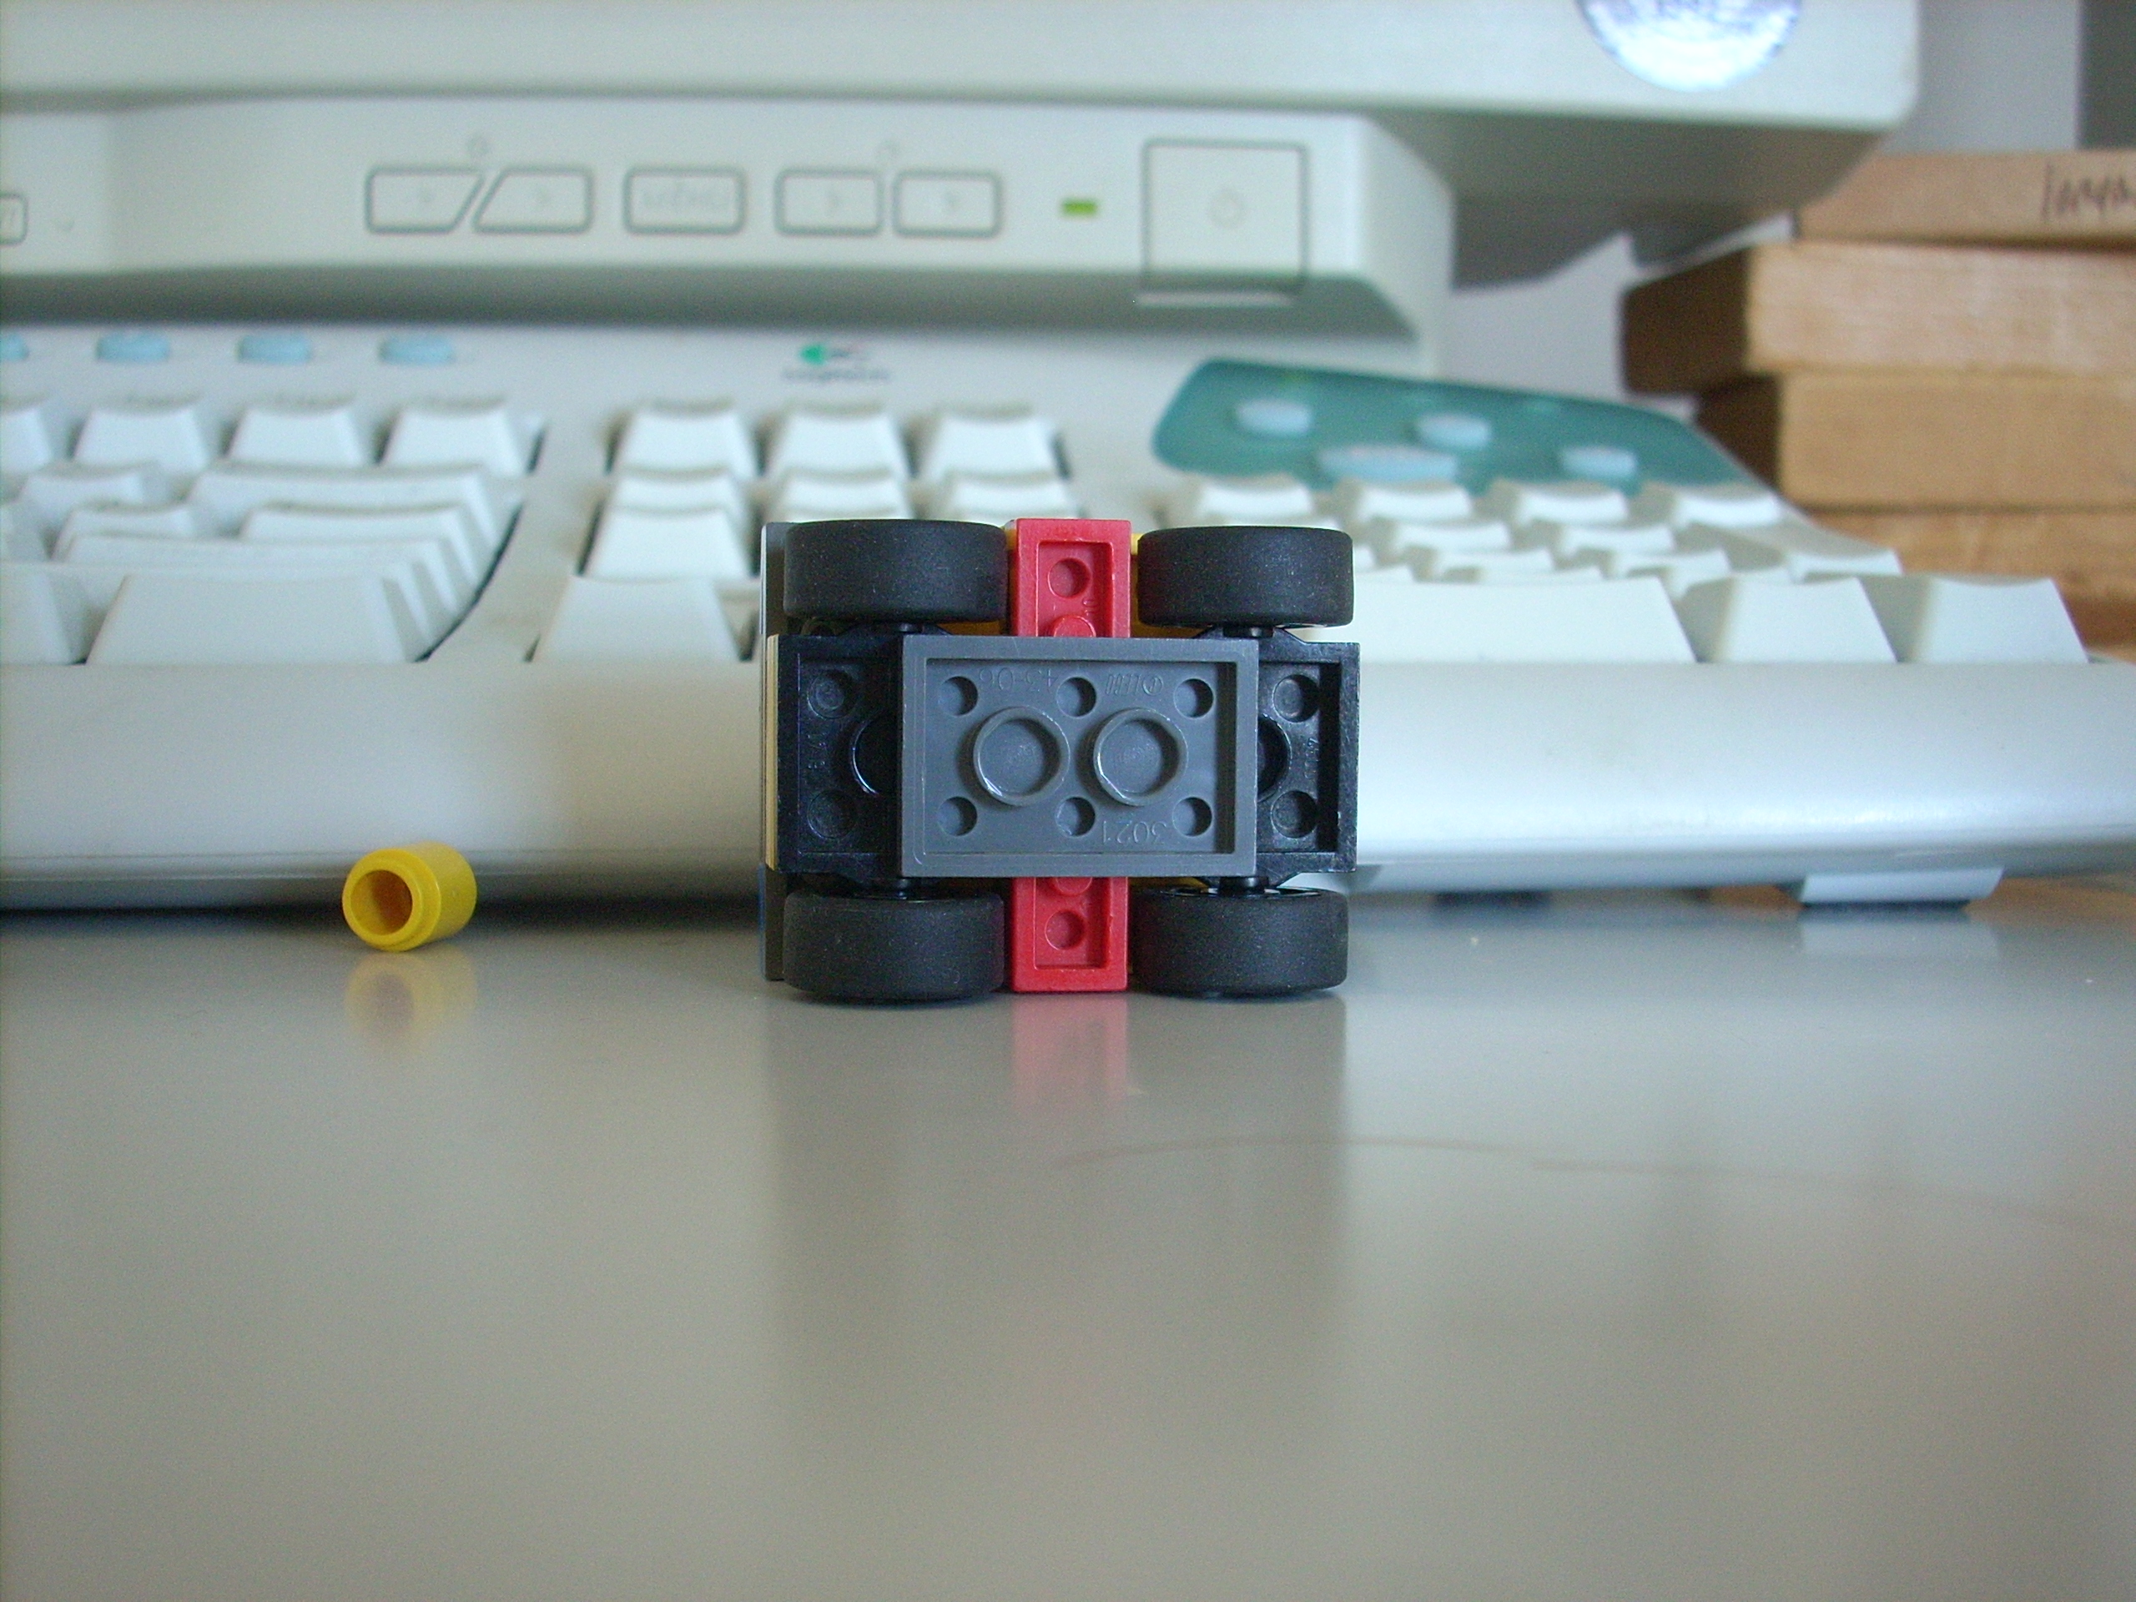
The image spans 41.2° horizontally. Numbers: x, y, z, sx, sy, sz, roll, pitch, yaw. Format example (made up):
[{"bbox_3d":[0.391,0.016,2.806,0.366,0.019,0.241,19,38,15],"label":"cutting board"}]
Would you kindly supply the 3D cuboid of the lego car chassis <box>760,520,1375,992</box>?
[{"bbox_3d":[-0.001,-0.003,0.199,0.040,0.032,0.027,0,2,-9],"label":"lego car chassis"}]

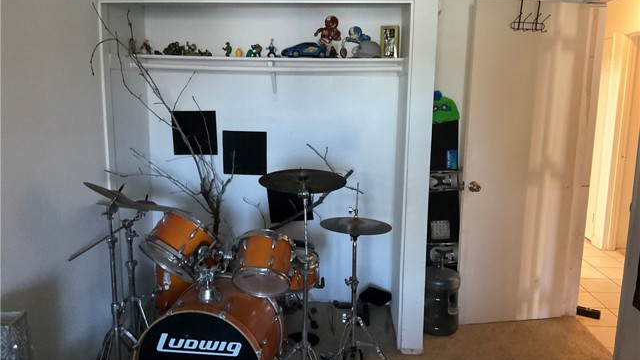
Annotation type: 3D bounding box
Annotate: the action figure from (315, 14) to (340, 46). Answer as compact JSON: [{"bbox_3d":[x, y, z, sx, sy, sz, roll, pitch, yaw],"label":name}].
[{"bbox_3d":[0.050,-0.898,3.373,0.172,0.270,0.100,3,10,15],"label":"action figure"}]

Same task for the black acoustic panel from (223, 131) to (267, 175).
[{"bbox_3d":[-0.516,-0.187,3.688,0.302,0.300,0.025,1,9,3],"label":"black acoustic panel"}]

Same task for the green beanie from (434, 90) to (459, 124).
[{"bbox_3d":[0.779,-0.469,3.496,0.250,0.215,0.130,1,9,4],"label":"green beanie"}]

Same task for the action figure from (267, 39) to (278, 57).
[{"bbox_3d":[-0.298,-0.827,3.363,0.077,0.125,0.050,1,9,3],"label":"action figure"}]

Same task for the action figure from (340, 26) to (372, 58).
[{"bbox_3d":[0.235,-0.858,3.358,0.200,0.200,0.110,6,10,28],"label":"action figure"}]

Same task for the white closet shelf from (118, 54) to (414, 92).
[{"bbox_3d":[-0.341,-0.664,3.421,1.700,0.225,0.380,1,9,3],"label":"white closet shelf"}]

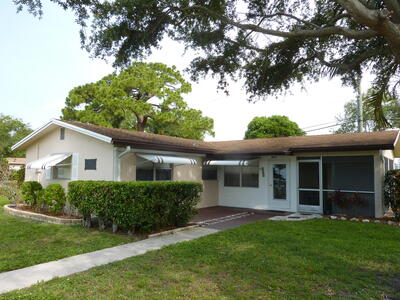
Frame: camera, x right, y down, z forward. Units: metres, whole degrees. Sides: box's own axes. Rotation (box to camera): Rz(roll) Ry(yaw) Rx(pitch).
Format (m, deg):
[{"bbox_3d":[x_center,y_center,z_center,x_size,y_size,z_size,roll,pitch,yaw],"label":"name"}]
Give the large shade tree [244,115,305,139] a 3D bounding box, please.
[{"bbox_3d":[6.483,0.167,25.233,5.600,6.650,5.600,0,-4,14],"label":"large shade tree"}]

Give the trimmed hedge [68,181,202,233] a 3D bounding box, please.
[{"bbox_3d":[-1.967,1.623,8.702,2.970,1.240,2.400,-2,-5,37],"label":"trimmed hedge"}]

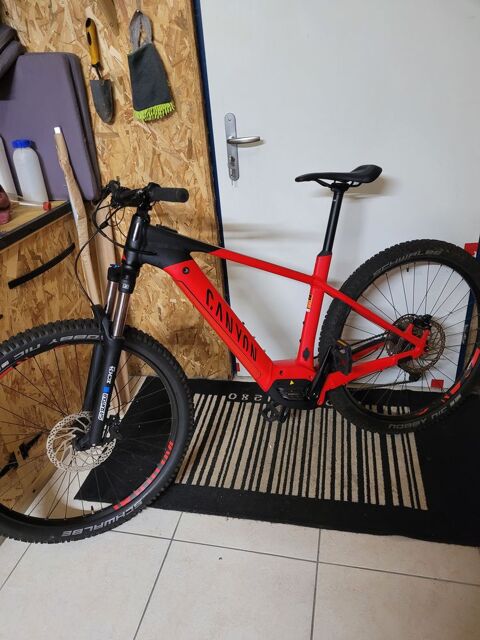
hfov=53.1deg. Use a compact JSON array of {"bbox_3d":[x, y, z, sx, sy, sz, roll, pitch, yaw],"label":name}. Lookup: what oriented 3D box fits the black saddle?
[{"bbox_3d":[0.294,-0.427,1.427,0.272,0.065,0.143,-9,21,-16],"label":"black saddle"}]

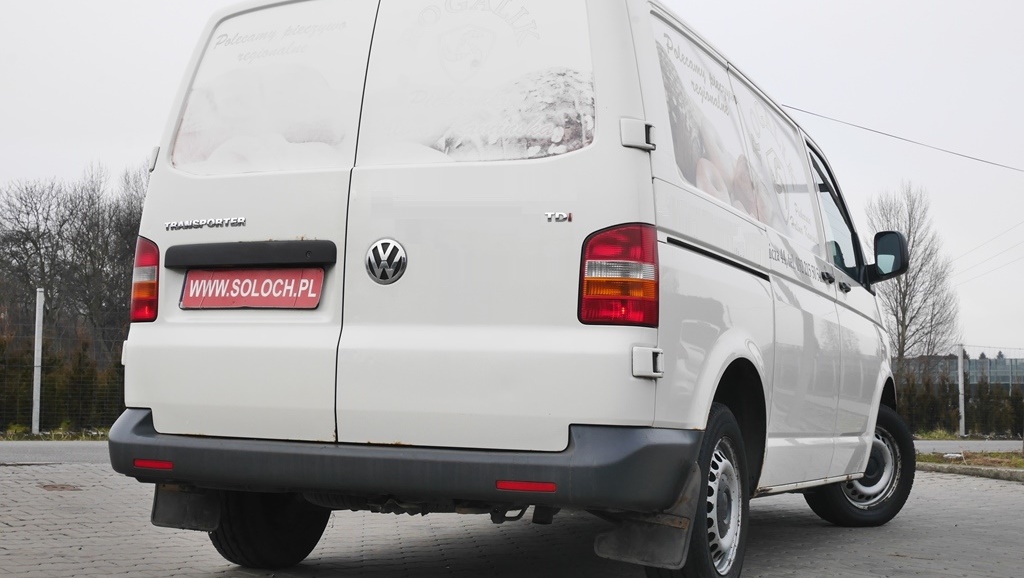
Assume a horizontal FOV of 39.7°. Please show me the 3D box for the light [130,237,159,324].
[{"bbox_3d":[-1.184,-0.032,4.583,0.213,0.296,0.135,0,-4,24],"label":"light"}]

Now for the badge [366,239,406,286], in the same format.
[{"bbox_3d":[-0.362,-0.076,4.098,0.138,0.138,0.020,0,-9,22],"label":"badge"}]

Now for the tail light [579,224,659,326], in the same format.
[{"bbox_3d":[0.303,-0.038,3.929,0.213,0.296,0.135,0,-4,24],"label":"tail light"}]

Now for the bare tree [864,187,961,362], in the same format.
[{"bbox_3d":[10.531,0.337,38.000,2.944,6.427,2.944,1,-4,0],"label":"bare tree"}]

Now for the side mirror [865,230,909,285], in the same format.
[{"bbox_3d":[1.821,-0.151,6.851,0.205,0.260,0.150,0,-4,24],"label":"side mirror"}]

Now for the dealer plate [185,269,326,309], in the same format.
[{"bbox_3d":[-0.797,0.001,4.333,0.520,0.122,0.020,-1,-16,28],"label":"dealer plate"}]

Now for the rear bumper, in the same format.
[{"bbox_3d":[-0.420,0.500,4.298,1.880,0.240,0.570,0,-4,24],"label":"rear bumper"}]

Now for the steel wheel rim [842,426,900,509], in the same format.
[{"bbox_3d":[1.824,0.916,7.368,0.440,0.440,0.170,5,-5,-42],"label":"steel wheel rim"}]

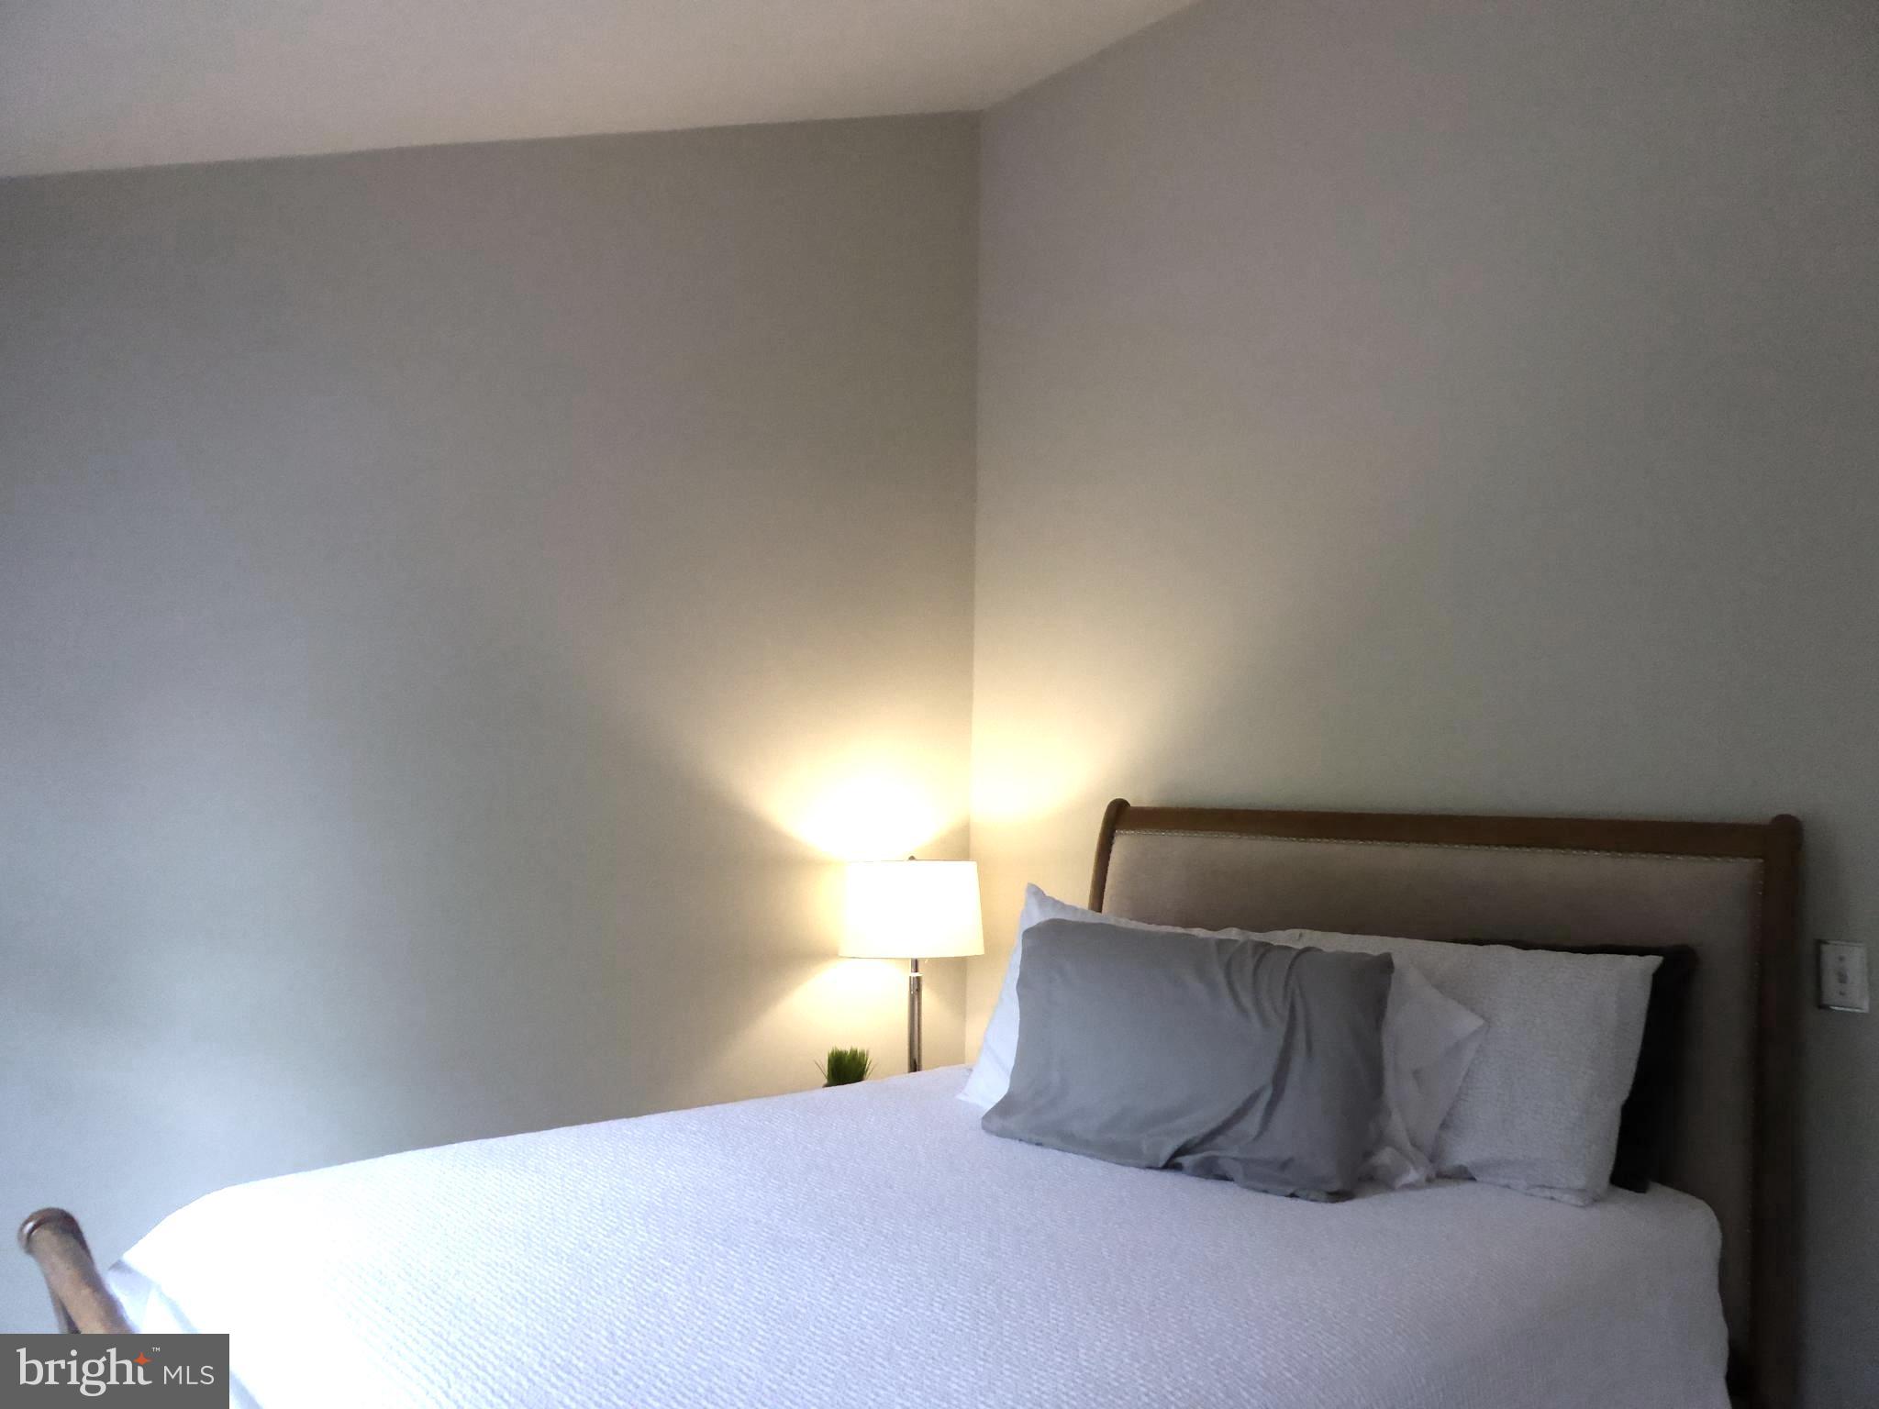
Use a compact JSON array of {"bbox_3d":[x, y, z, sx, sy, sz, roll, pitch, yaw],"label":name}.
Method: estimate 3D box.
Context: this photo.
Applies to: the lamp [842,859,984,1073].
[{"bbox_3d":[-0.069,0.732,3.547,0.376,0.651,0.376,1,-4,0],"label":"lamp"}]

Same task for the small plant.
[{"bbox_3d":[-0.236,0.962,3.458,0.125,0.176,0.125,4,-5,-42],"label":"small plant"}]

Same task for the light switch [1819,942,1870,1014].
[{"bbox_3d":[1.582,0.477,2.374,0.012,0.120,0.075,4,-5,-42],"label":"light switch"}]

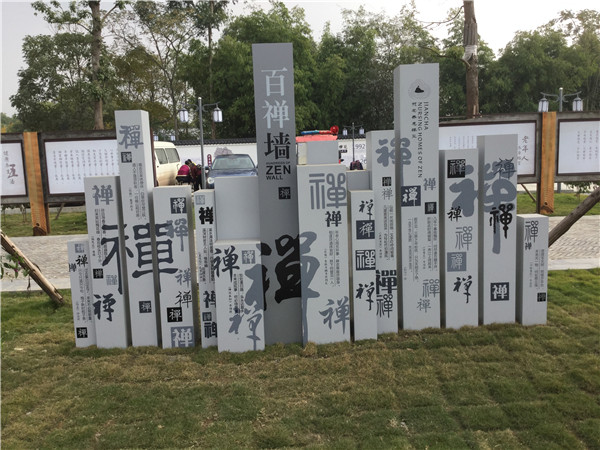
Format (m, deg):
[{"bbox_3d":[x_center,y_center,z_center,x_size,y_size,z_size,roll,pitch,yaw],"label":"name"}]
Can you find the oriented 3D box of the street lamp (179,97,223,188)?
[{"bbox_3d":[-2.791,-2.025,15.354,1.255,3.168,0.260,-2,8,-3],"label":"street lamp"}]

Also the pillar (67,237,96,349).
[{"bbox_3d":[-1.781,0.564,4.452,0.170,0.892,0.180,-2,8,-3],"label":"pillar"}]

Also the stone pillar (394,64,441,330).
[{"bbox_3d":[0.987,-0.209,4.505,0.308,2.165,0.235,-2,7,-1],"label":"stone pillar"}]

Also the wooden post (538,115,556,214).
[{"bbox_3d":[5.412,-1.352,11.809,0.290,2.192,0.200,-2,8,-3],"label":"wooden post"}]

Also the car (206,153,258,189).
[{"bbox_3d":[-2.446,-1.886,19.985,1.780,1.460,4.500,-3,7,-6],"label":"car"}]

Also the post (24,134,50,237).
[{"bbox_3d":[-5.535,-0.868,11.304,0.280,2.142,0.200,-2,8,-3],"label":"post"}]

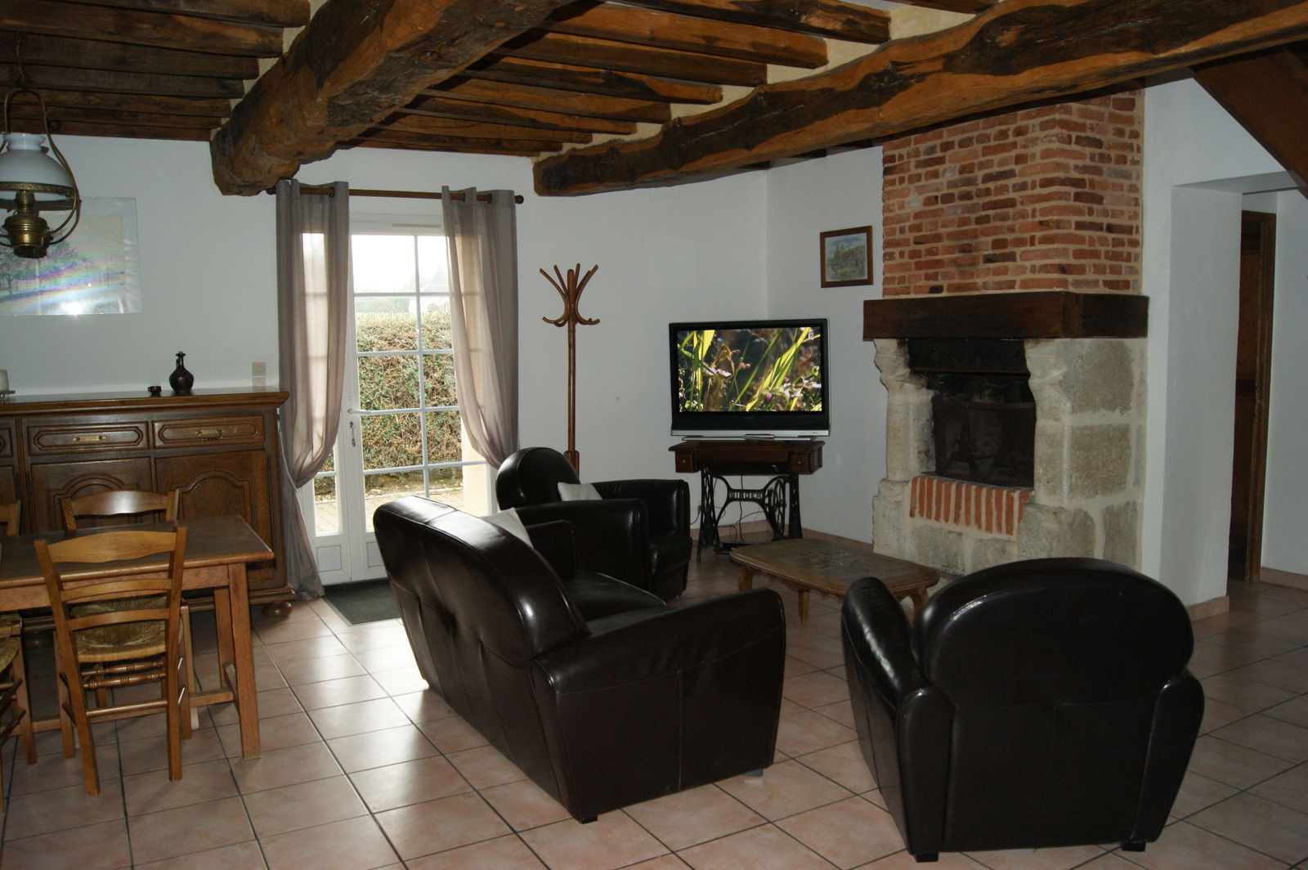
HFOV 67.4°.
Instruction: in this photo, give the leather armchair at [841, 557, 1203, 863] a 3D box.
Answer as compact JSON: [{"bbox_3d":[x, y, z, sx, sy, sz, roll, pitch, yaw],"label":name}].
[{"bbox_3d":[1.042,0.709,2.953,0.820,0.820,0.770,-1,5,0],"label":"leather armchair"}]

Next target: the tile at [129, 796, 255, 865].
[{"bbox_3d":[-1.349,1.152,2.856,0.335,0.010,0.335,-3,6,-30],"label":"tile"}]

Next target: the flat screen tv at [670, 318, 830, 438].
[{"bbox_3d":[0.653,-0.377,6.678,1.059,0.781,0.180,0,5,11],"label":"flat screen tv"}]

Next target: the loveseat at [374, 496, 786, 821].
[{"bbox_3d":[-0.351,0.666,3.562,0.928,0.838,1.585,-4,6,-30],"label":"loveseat"}]

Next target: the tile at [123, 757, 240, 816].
[{"bbox_3d":[-1.501,1.117,3.104,0.330,0.010,0.330,-4,6,-30],"label":"tile"}]

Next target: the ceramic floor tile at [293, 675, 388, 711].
[{"bbox_3d":[-1.309,1.072,4.076,0.335,0.010,0.335,-3,6,-30],"label":"ceramic floor tile"}]

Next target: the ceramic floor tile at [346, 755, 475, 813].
[{"bbox_3d":[-0.797,1.137,3.200,0.335,0.010,0.335,-3,6,-30],"label":"ceramic floor tile"}]

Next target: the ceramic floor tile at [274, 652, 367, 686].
[{"bbox_3d":[-1.451,1.034,4.306,0.330,0.010,0.330,-4,6,-30],"label":"ceramic floor tile"}]

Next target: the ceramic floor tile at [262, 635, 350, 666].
[{"bbox_3d":[-1.617,1.012,4.595,0.330,0.010,0.330,-4,6,-30],"label":"ceramic floor tile"}]

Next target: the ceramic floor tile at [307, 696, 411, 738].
[{"bbox_3d":[-1.119,1.077,3.728,0.330,0.010,0.330,-4,6,-30],"label":"ceramic floor tile"}]

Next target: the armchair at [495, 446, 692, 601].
[{"bbox_3d":[-0.296,0.525,5.466,0.800,0.830,0.840,1,5,17],"label":"armchair"}]

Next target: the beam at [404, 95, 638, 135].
[{"bbox_3d":[-0.690,-1.679,5.085,1.340,0.110,0.090,-4,6,-30],"label":"beam"}]

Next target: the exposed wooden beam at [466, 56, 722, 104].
[{"bbox_3d":[-0.340,-1.726,4.735,1.500,0.110,0.110,-4,5,-30],"label":"exposed wooden beam"}]

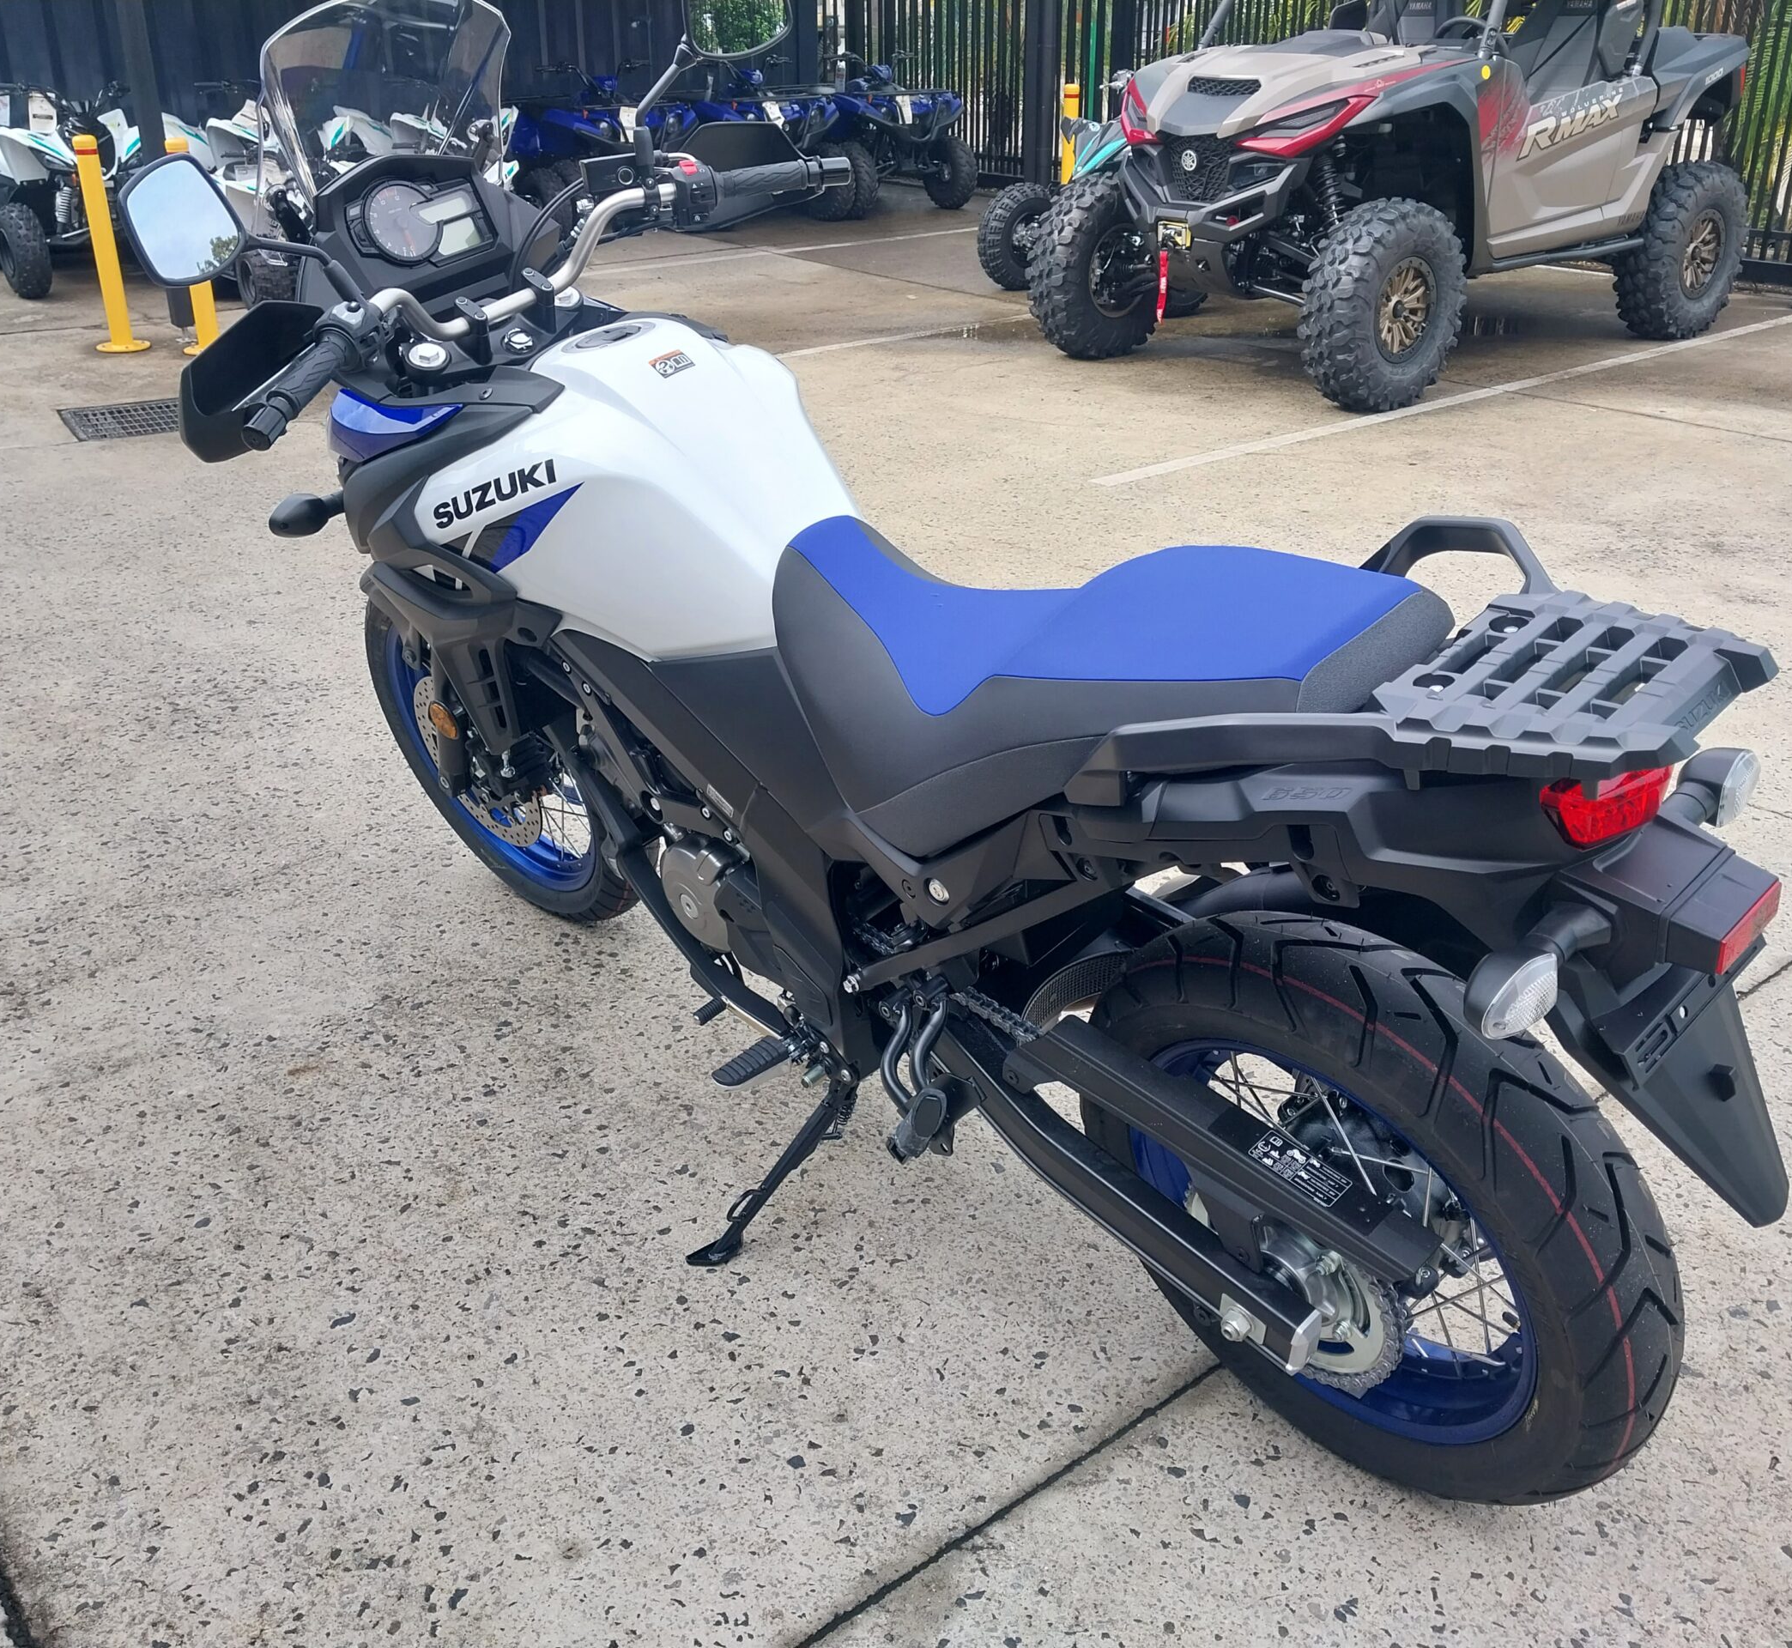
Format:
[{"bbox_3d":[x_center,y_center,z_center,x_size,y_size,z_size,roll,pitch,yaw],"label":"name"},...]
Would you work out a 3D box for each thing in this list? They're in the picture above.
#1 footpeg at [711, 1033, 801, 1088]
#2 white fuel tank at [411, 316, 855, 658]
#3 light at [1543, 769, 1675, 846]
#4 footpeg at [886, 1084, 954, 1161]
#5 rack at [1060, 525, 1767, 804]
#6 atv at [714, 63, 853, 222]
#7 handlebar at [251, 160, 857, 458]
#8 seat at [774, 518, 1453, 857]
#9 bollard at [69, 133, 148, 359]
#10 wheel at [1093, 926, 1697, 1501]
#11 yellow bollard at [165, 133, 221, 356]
[{"bbox_3d":[-0.154,0.277,1.900,0.108,0.036,0.046,-32,39,-31],"label":"footpeg"},{"bbox_3d":[-0.254,-0.411,1.906,0.410,0.315,0.610,-32,39,-31],"label":"white fuel tank"},{"bbox_3d":[0.512,-0.023,1.171,0.128,0.072,0.072,-32,39,-31],"label":"light"},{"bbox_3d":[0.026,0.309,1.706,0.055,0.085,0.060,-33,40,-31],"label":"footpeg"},{"bbox_3d":[0.411,-0.100,1.251,0.400,0.145,0.440,-33,40,-31],"label":"rack"},{"bbox_3d":[-1.231,-5.240,12.593,1.140,1.170,2.000,-18,32,-32],"label":"atv"},{"bbox_3d":[-0.417,-0.641,1.910,0.220,0.125,0.850,23,46,39],"label":"handlebar"},{"bbox_3d":[0.167,-0.136,1.556,0.310,0.270,0.720,-32,39,-31],"label":"seat"},{"bbox_3d":[-3.594,-2.628,7.486,0.250,0.910,0.250,0,26,0],"label":"bollard"},{"bbox_3d":[0.450,0.380,1.630,0.152,0.640,0.640,-33,40,-31],"label":"wheel"},{"bbox_3d":[-3.169,-2.600,7.434,0.250,0.900,0.250,0,26,0],"label":"yellow bollard"}]

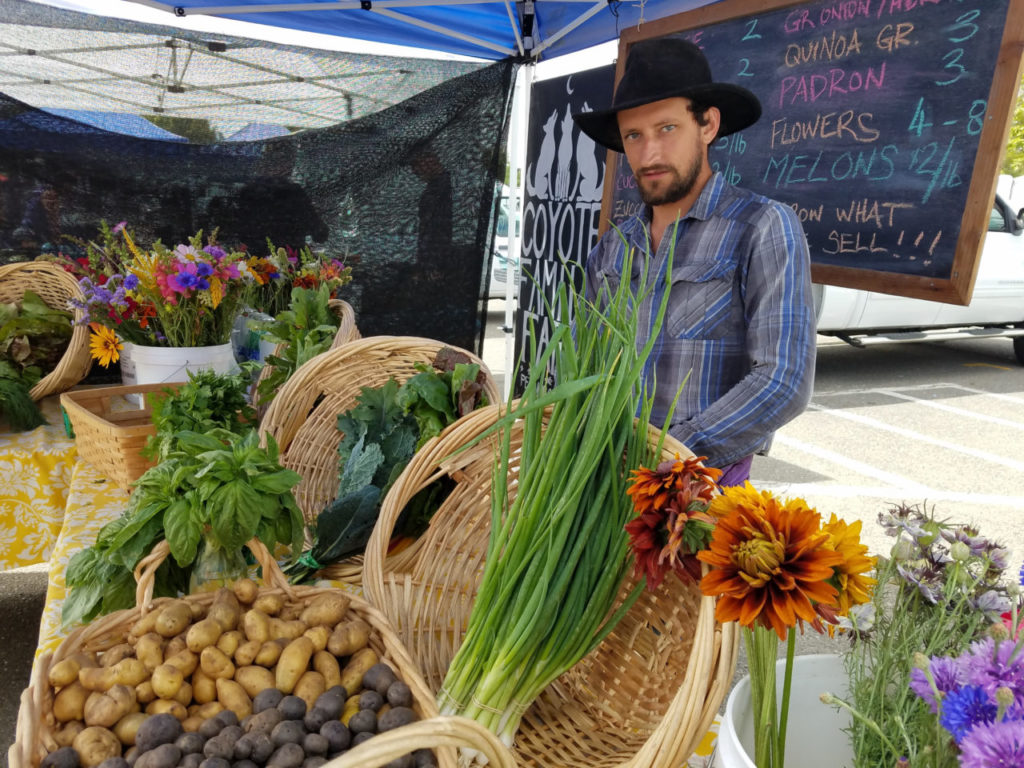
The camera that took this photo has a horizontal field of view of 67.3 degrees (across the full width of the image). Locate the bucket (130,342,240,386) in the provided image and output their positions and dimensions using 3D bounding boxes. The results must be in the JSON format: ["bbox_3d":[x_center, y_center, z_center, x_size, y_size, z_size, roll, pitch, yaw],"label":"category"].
[{"bbox_3d":[-0.972,-0.007,2.280,0.275,0.260,0.275,-3,13,-23],"label":"bucket"}]

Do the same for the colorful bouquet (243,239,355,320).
[{"bbox_3d":[-0.800,-0.370,2.850,0.420,0.320,0.380,-1,12,-16],"label":"colorful bouquet"}]

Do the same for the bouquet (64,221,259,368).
[{"bbox_3d":[-1.060,-0.235,2.340,0.550,0.430,0.450,-3,13,-24],"label":"bouquet"}]

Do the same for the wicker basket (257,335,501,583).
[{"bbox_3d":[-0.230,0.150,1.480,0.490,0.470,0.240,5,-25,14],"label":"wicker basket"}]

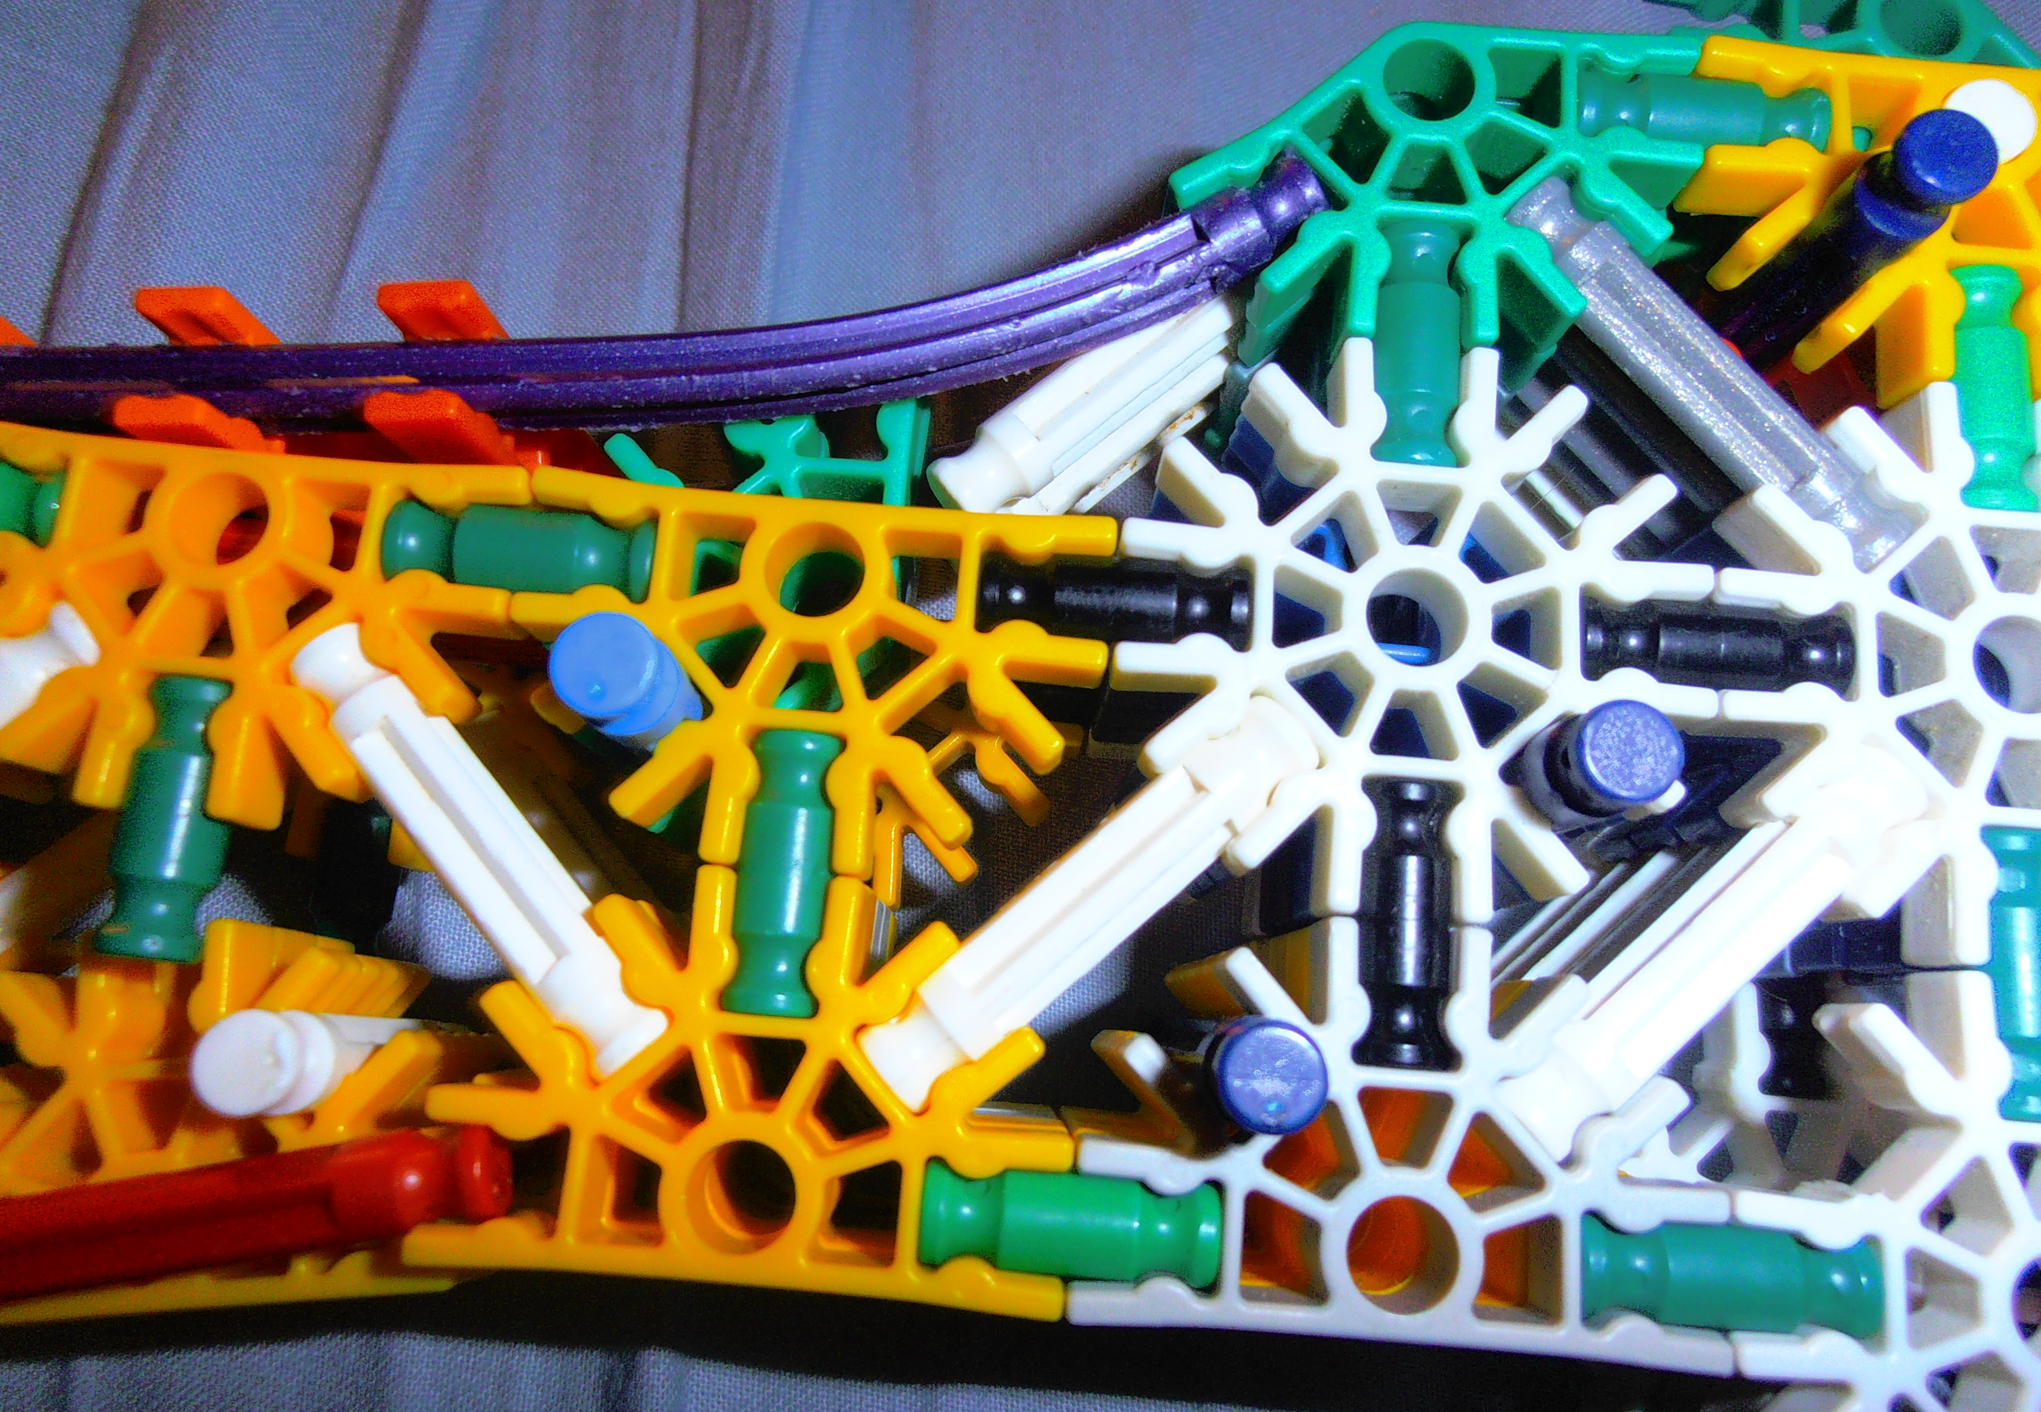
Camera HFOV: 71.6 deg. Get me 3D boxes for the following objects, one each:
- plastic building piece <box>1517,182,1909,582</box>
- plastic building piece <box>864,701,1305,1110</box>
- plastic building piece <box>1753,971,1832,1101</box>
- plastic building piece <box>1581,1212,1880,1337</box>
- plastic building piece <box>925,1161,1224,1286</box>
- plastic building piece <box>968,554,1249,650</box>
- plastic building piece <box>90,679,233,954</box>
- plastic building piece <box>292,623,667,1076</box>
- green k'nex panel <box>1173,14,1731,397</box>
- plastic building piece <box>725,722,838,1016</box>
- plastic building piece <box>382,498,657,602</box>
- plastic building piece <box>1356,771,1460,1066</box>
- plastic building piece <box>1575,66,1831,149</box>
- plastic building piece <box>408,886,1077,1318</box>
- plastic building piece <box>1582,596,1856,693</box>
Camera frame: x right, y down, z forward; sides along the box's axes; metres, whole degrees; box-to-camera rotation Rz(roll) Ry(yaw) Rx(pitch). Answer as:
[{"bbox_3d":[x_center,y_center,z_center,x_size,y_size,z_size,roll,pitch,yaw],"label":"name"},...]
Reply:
[{"bbox_3d":[0.045,-0.022,0.094,0.006,0.006,0.032,-40,81,-8],"label":"plastic building piece"},{"bbox_3d":[0.004,0.012,0.087,0.032,0.006,0.006,-40,81,-8],"label":"plastic building piece"},{"bbox_3d":[0.060,0.021,0.110,0.006,0.006,0.017,5,78,1],"label":"plastic building piece"},{"bbox_3d":[0.040,0.033,0.083,0.017,0.006,0.006,5,78,1],"label":"plastic building piece"},{"bbox_3d":[0.003,0.030,0.083,0.017,0.006,0.006,5,78,1],"label":"plastic building piece"},{"bbox_3d":[0.006,-0.006,0.091,0.017,0.006,0.006,5,78,1],"label":"plastic building piece"},{"bbox_3d":[-0.052,0.007,0.087,0.006,0.006,0.017,5,78,1],"label":"plastic building piece"},{"bbox_3d":[-0.033,0.009,0.087,0.006,0.006,0.033,-40,81,-8],"label":"plastic building piece"},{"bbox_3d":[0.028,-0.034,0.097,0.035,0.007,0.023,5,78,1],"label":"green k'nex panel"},{"bbox_3d":[-0.014,0.010,0.087,0.006,0.006,0.017,5,78,1],"label":"plastic building piece"},{"bbox_3d":[-0.031,-0.009,0.091,0.017,0.006,0.006,5,78,1],"label":"plastic building piece"},{"bbox_3d":[0.023,0.013,0.086,0.006,0.006,0.017,5,78,1],"label":"plastic building piece"},{"bbox_3d":[0.046,-0.040,0.098,0.017,0.006,0.006,5,78,1],"label":"plastic building piece"},{"bbox_3d":[-0.015,0.022,0.084,0.037,0.006,0.023,5,78,1],"label":"plastic building piece"},{"bbox_3d":[0.043,-0.003,0.090,0.017,0.006,0.006,5,78,1],"label":"plastic building piece"}]

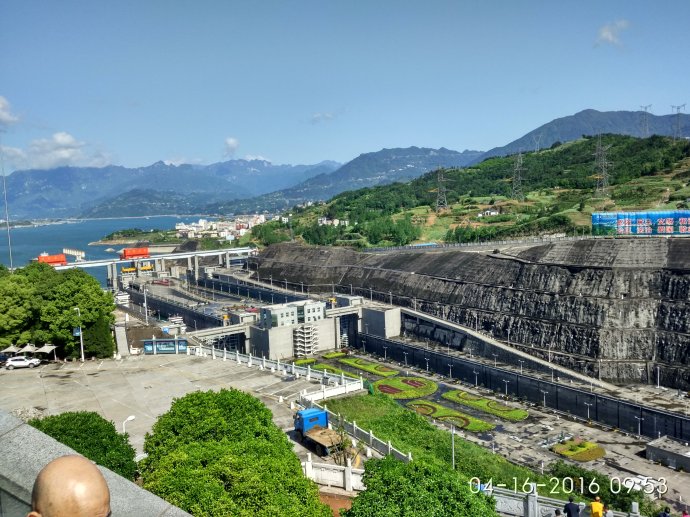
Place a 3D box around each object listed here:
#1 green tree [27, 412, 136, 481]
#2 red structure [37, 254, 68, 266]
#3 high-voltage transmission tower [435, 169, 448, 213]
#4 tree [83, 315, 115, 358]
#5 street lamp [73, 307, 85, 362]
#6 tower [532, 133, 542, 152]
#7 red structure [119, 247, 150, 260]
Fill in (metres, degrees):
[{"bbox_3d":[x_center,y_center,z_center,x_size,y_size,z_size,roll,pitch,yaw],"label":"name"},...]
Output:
[{"bbox_3d":[-14.654,11.880,33.500,5.700,6.600,5.700,-5,6,-25],"label":"green tree"},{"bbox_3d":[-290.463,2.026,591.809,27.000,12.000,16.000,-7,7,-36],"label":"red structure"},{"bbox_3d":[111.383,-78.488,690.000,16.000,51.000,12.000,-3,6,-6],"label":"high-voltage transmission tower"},{"bbox_3d":[-35.585,11.260,86.300,4.200,6.100,4.000,-5,6,-23],"label":"tree"},{"bbox_3d":[-36.556,10.493,82.000,1.400,7.600,0.600,-6,7,-32],"label":"street lamp"},{"bbox_3d":[434.719,-261.961,1350.000,20.000,45.000,10.000,-3,6,0],"label":"tower"},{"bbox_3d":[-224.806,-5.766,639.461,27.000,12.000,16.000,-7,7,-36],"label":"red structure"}]

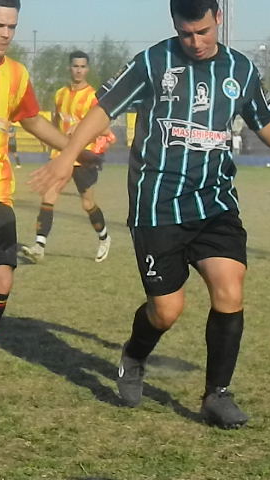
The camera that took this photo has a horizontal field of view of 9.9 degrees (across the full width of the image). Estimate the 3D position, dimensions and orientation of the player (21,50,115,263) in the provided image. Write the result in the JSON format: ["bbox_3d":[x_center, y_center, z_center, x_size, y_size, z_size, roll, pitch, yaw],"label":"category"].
[{"bbox_3d":[-0.540,-0.675,12.700,0.600,1.710,0.520,4,5,33],"label":"player"}]

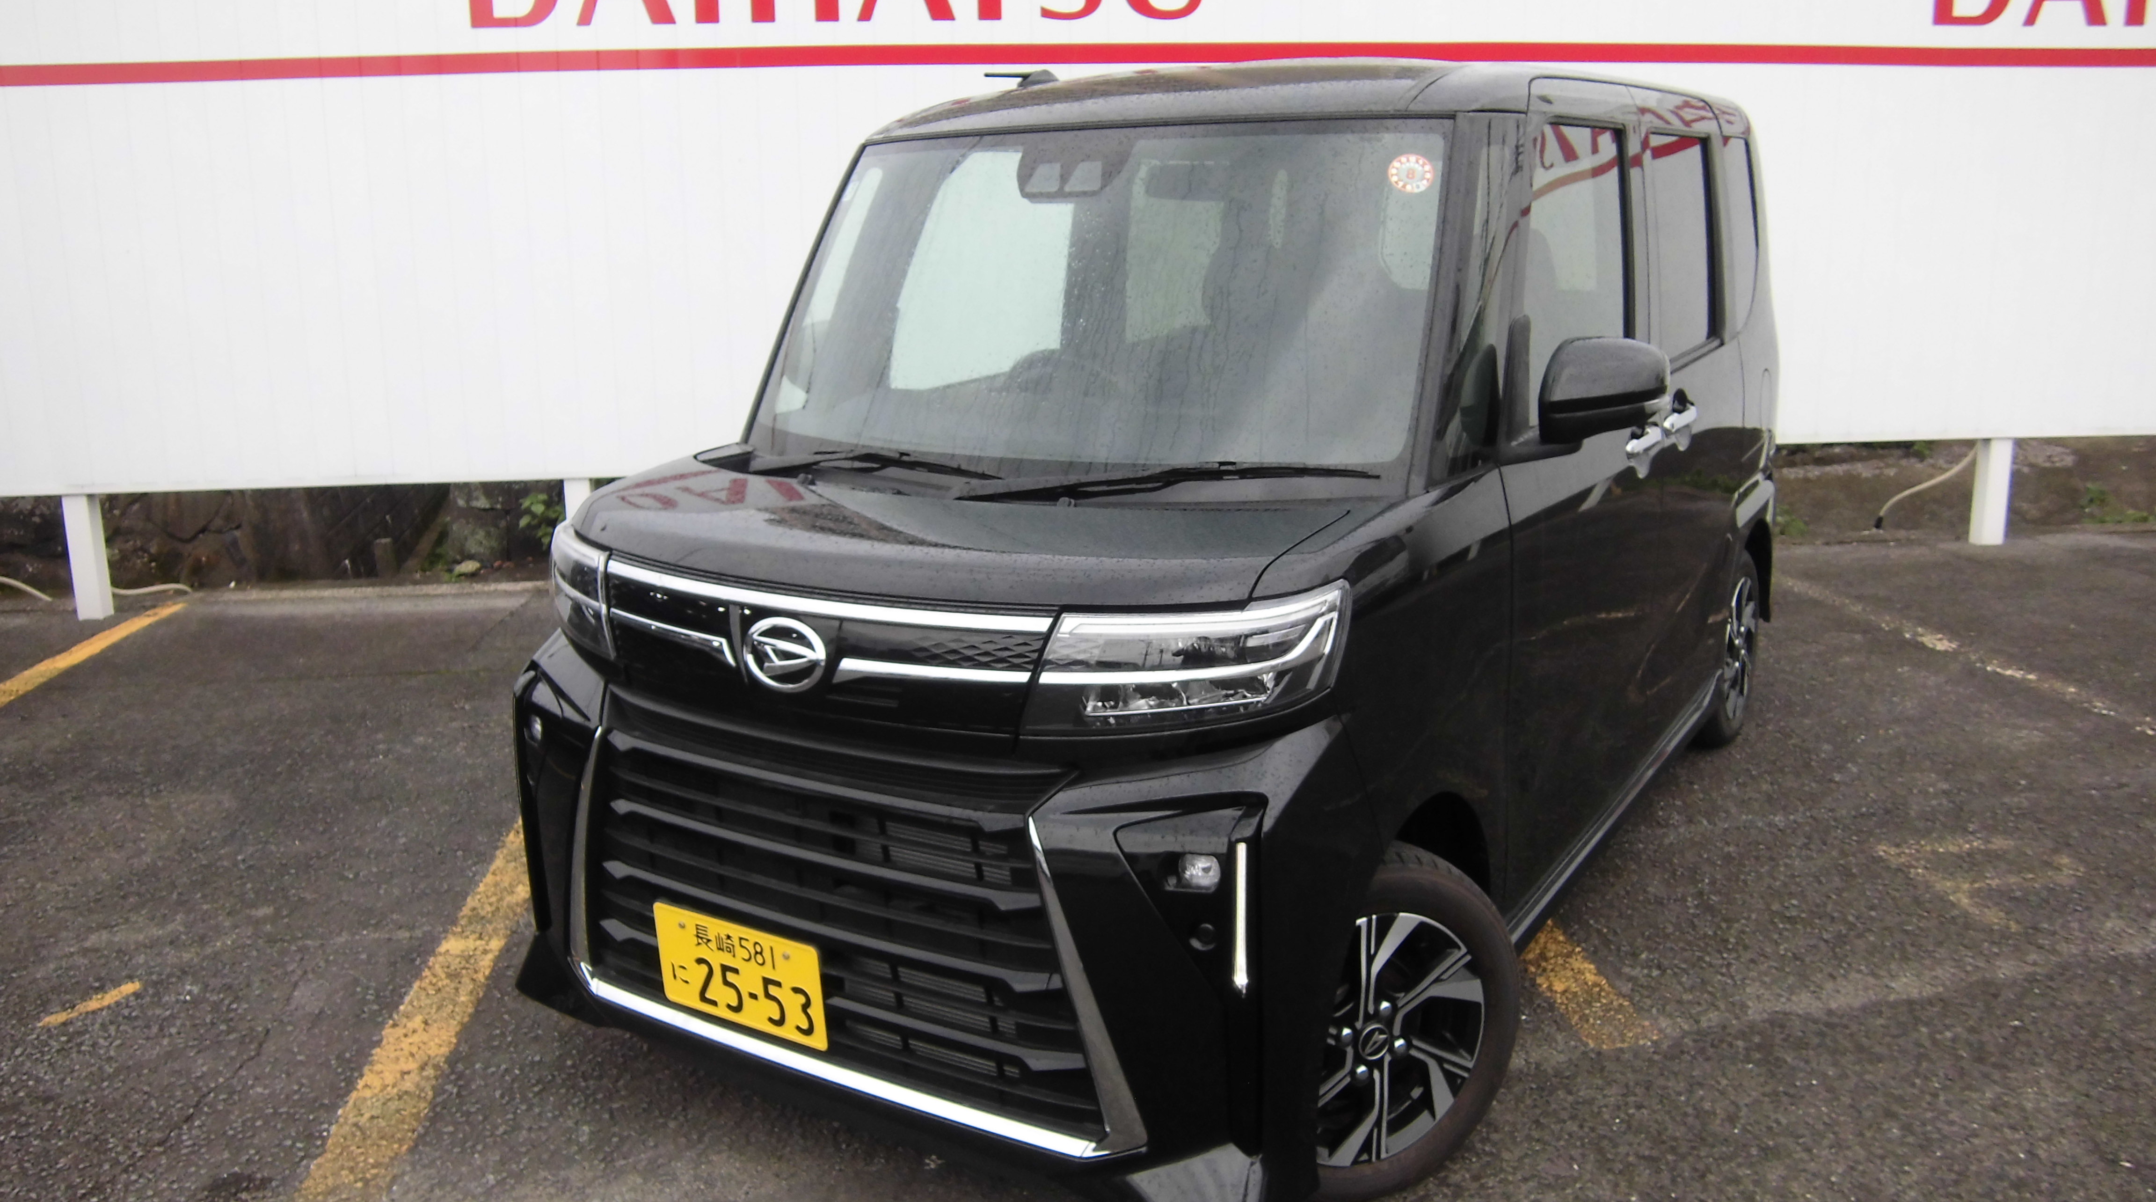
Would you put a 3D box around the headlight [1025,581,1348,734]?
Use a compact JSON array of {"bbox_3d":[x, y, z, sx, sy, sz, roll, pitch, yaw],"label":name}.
[{"bbox_3d":[0.140,0.078,2.048,0.320,0.170,0.285,7,16,31],"label":"headlight"}]

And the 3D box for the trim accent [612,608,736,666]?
[{"bbox_3d":[-0.608,0.051,2.439,0.310,0.050,0.030,9,12,37],"label":"trim accent"}]

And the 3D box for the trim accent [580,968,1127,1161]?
[{"bbox_3d":[-0.377,0.657,2.355,0.985,0.060,0.065,7,16,31],"label":"trim accent"}]

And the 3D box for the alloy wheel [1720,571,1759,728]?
[{"bbox_3d":[1.781,0.125,4.496,0.125,0.410,0.410,7,16,31],"label":"alloy wheel"}]

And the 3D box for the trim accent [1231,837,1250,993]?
[{"bbox_3d":[0.210,0.398,2.042,0.025,0.210,0.025,4,15,23],"label":"trim accent"}]

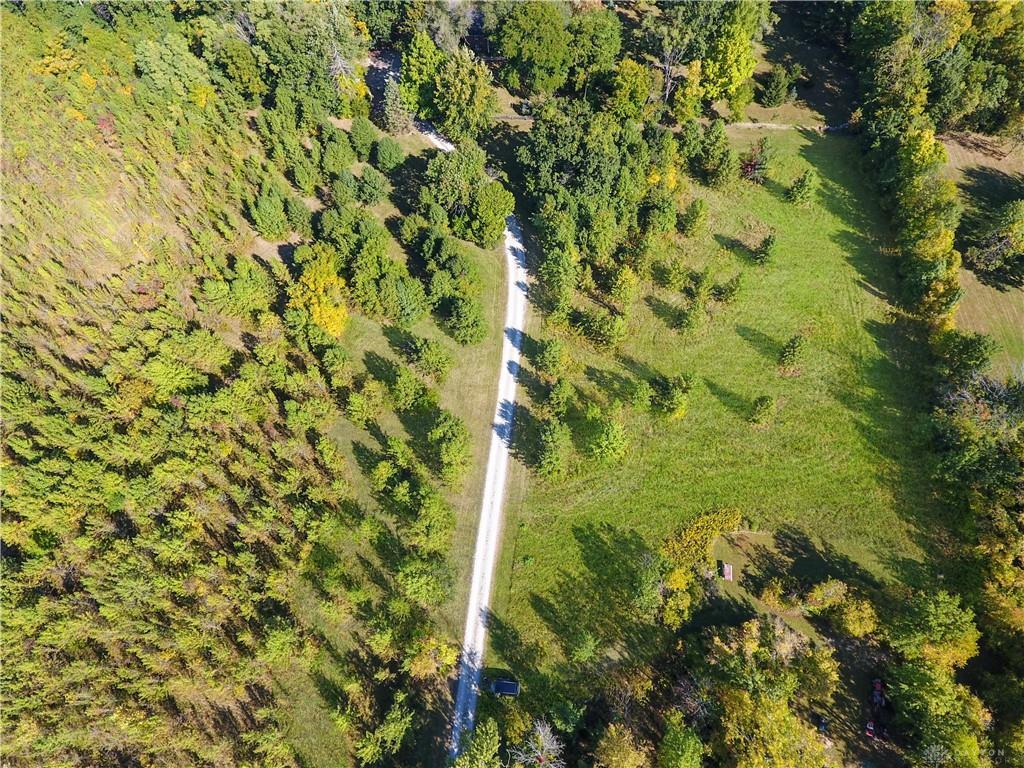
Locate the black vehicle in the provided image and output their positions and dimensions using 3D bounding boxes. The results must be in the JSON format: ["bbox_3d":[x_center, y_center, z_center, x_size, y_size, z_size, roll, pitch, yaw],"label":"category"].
[{"bbox_3d":[-1.149,41.068,80.000,4.700,1.750,1.900,5,63,3],"label":"black vehicle"}]

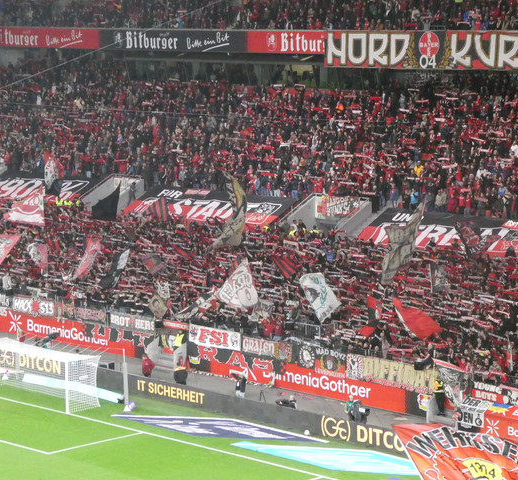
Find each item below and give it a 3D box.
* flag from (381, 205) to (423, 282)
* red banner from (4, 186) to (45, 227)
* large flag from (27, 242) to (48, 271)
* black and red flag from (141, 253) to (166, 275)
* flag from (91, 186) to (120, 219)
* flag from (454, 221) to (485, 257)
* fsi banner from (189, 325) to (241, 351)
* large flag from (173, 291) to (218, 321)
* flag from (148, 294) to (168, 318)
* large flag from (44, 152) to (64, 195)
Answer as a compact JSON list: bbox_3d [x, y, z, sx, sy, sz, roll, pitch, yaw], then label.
[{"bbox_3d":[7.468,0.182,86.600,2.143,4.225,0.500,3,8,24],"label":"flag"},{"bbox_3d":[-15.502,-2.281,110.000,2.800,2.750,0.450,1,7,5],"label":"red banner"},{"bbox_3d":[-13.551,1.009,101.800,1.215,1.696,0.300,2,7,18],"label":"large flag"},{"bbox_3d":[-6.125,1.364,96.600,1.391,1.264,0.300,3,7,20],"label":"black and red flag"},{"bbox_3d":[-9.778,-2.325,106.000,1.850,2.200,0.400,1,7,7],"label":"flag"},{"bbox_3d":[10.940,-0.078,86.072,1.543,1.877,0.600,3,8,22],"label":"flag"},{"bbox_3d":[-2.355,5.217,88.850,3.903,0.942,0.080,7,10,43],"label":"fsi banner"},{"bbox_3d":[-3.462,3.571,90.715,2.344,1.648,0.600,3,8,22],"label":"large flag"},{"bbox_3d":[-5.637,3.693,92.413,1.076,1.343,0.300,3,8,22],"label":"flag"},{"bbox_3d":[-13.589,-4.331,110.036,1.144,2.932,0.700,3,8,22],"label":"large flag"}]

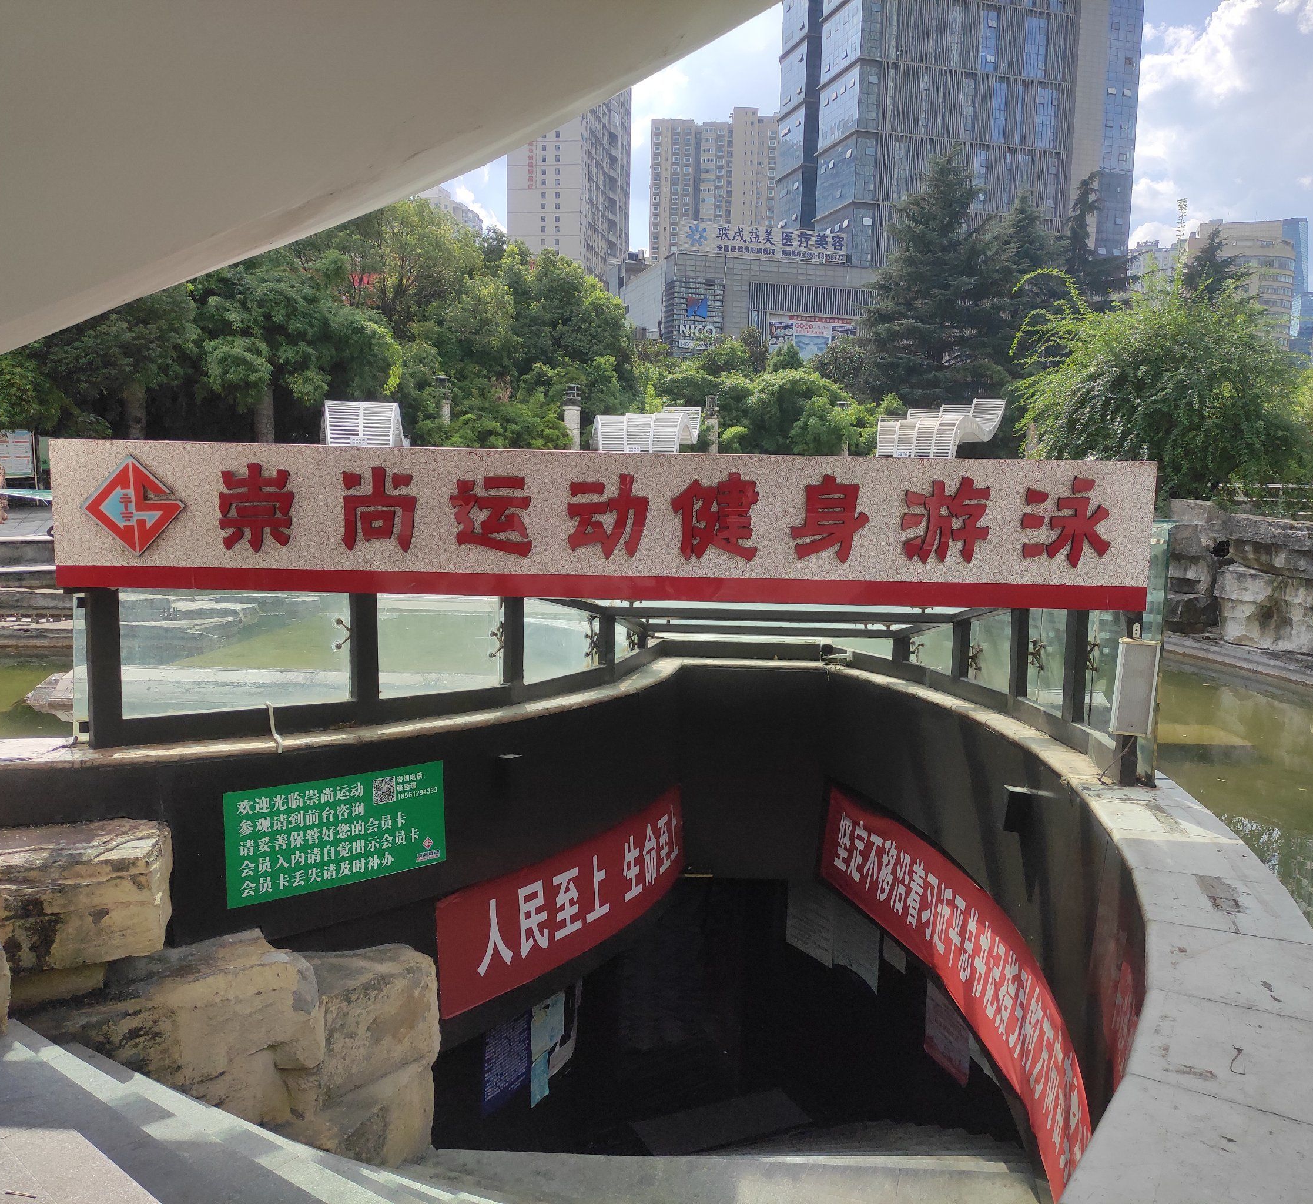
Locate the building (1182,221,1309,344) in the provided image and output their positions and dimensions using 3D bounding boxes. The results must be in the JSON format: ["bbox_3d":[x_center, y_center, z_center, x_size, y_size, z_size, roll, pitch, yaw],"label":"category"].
[{"bbox_3d":[159.239,-67.383,315.763,26.000,71.779,22.000,3,7,15],"label":"building"}]

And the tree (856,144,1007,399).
[{"bbox_3d":[10.548,-10.264,44.050,5.847,13.317,5.847,3,7,13],"label":"tree"}]

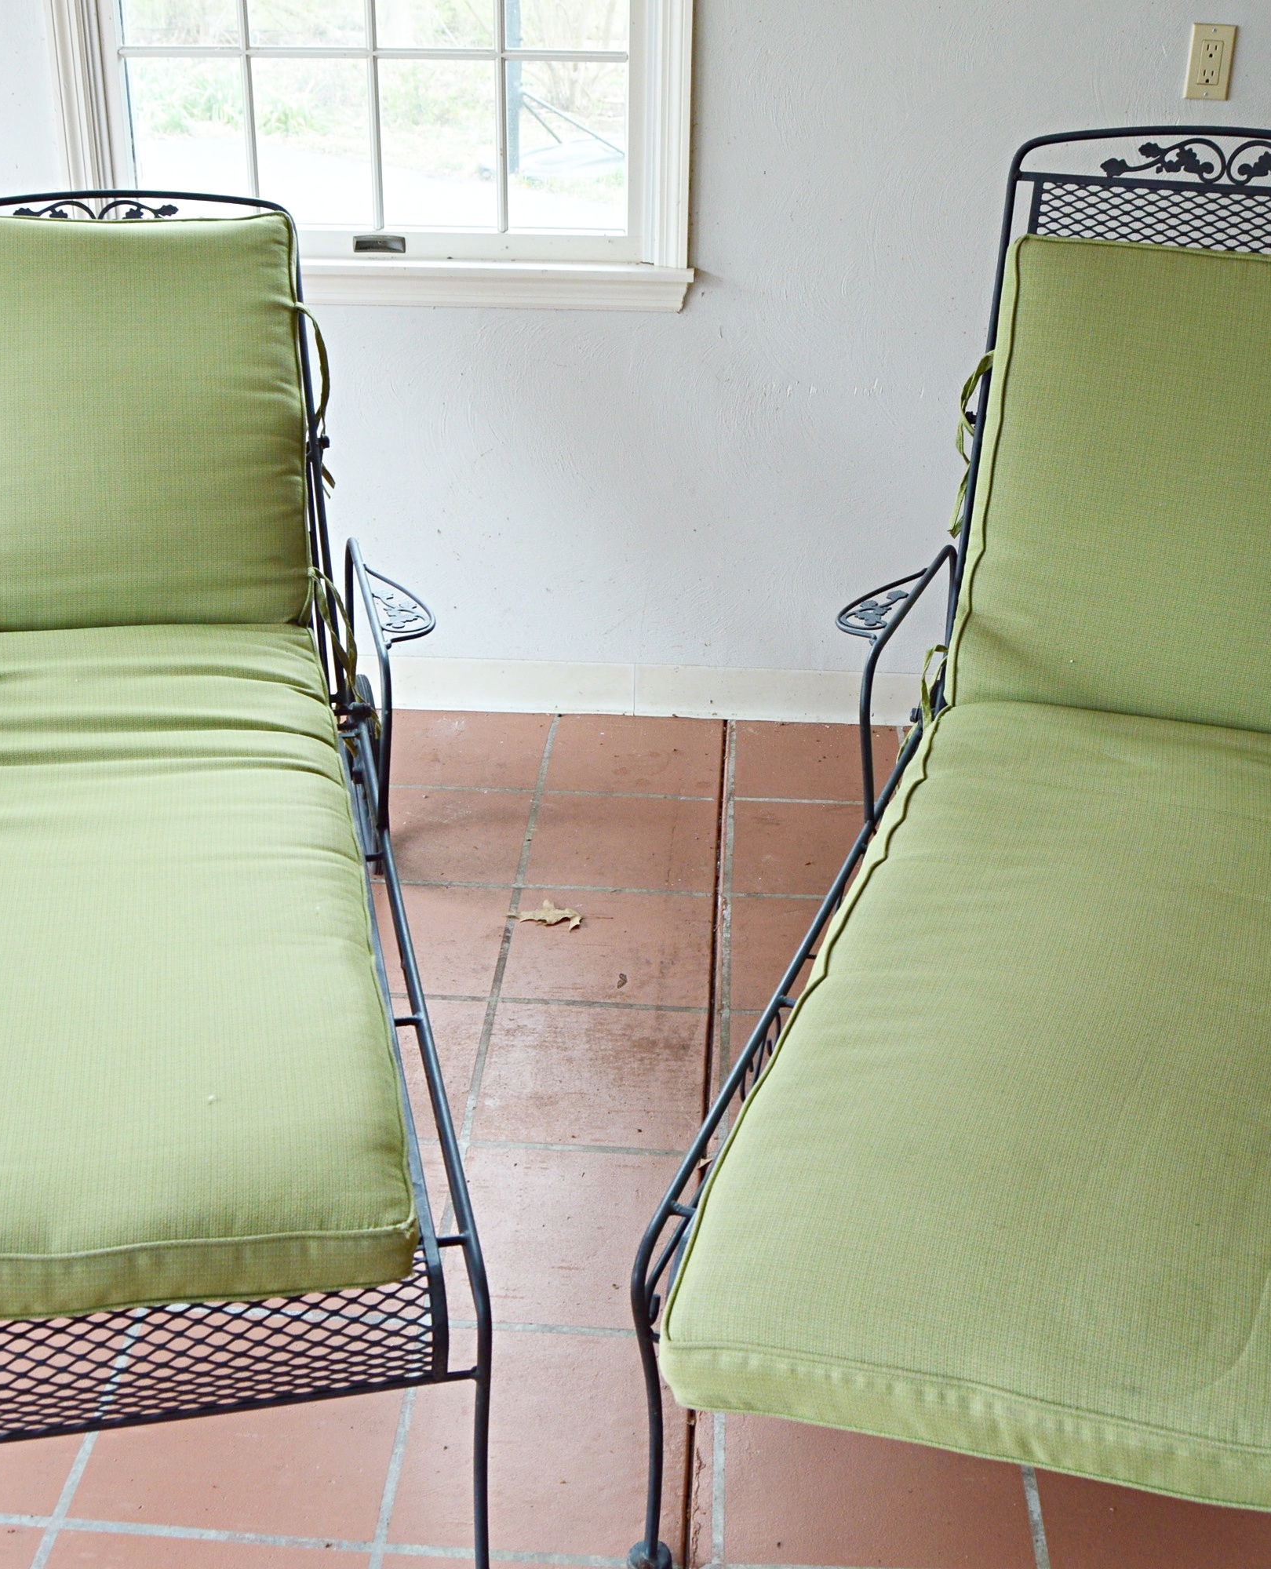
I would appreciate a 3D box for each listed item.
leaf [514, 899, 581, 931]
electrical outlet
[{"bbox_3d":[-0.133,0.202,2.735,0.105,0.021,0.062,4,29,7],"label":"leaf"},{"bbox_3d":[0.900,-1.129,2.765,0.071,0.115,0.008,2,29,2],"label":"electrical outlet"}]

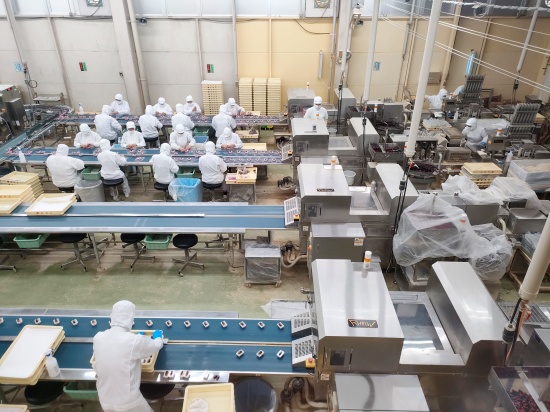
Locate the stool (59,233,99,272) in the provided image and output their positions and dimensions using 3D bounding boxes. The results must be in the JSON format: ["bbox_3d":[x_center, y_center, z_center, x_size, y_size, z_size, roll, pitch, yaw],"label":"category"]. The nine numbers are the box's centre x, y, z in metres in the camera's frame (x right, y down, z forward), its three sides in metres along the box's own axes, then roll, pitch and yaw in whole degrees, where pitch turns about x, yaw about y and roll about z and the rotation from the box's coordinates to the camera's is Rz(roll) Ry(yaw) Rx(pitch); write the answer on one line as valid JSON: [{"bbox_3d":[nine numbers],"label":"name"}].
[{"bbox_3d":[-2.969,0.644,6.473,0.420,0.560,0.420,0,30,0],"label":"stool"}]

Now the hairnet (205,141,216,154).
[{"bbox_3d":[-1.093,-0.998,7.270,0.200,0.250,0.230,2,31,3],"label":"hairnet"}]

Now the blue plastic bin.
[{"bbox_3d":[-1.576,-0.188,7.850,0.520,0.560,0.440,0,30,0],"label":"blue plastic bin"}]

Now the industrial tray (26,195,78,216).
[{"bbox_3d":[-3.265,-0.008,6.309,0.540,0.085,0.500,0,30,0],"label":"industrial tray"}]

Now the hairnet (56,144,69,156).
[{"bbox_3d":[-3.707,-0.971,7.498,0.190,0.230,0.220,8,31,13],"label":"hairnet"}]

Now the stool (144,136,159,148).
[{"bbox_3d":[-2.758,-1.277,9.577,0.420,0.480,0.420,0,30,0],"label":"stool"}]

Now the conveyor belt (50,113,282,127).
[{"bbox_3d":[-2.650,-2.206,11.085,5.995,0.130,0.891,1,29,1],"label":"conveyor belt"}]

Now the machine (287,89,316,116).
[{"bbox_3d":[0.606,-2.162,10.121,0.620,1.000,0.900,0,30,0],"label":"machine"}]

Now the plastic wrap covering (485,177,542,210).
[{"bbox_3d":[3.504,-0.108,6.409,0.580,0.420,0.750,0,30,0],"label":"plastic wrap covering"}]

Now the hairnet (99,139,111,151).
[{"bbox_3d":[-3.188,-1.144,8.019,0.210,0.230,0.240,8,30,14],"label":"hairnet"}]

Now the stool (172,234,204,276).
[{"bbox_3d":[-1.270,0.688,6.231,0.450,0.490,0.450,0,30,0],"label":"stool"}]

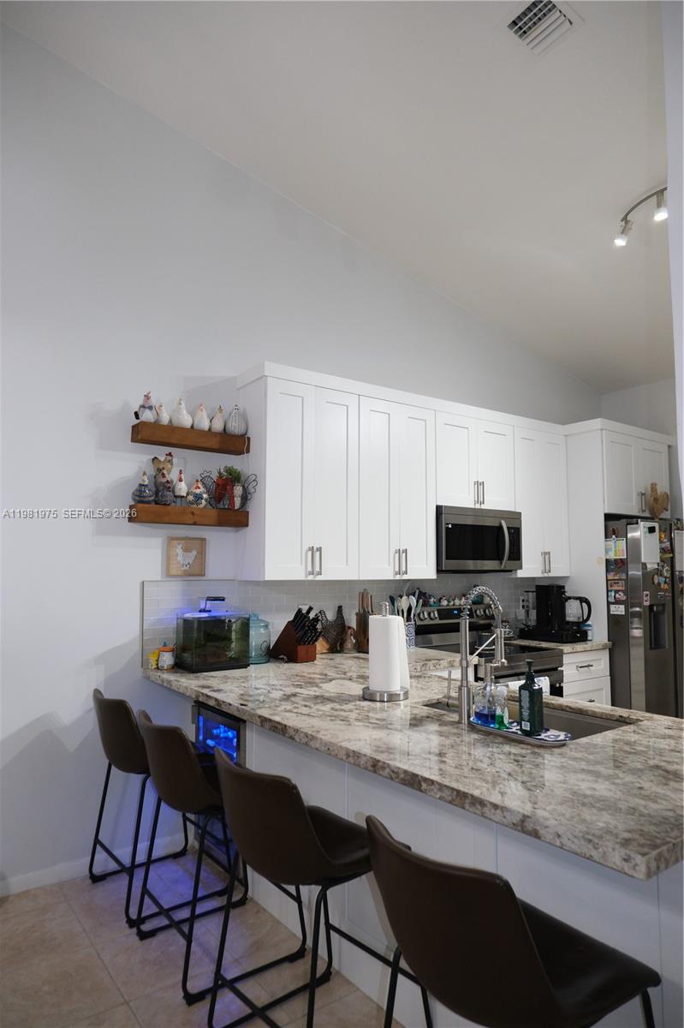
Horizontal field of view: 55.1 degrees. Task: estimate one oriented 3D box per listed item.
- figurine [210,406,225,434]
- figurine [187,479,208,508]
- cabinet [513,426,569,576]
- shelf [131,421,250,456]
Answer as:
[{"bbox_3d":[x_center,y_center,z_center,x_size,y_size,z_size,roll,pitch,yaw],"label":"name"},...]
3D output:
[{"bbox_3d":[-0.665,-0.500,3.513,0.071,0.165,0.085,4,-6,-34],"label":"figurine"},{"bbox_3d":[-0.748,-0.106,3.398,0.105,0.156,0.111,2,-5,-20],"label":"figurine"},{"bbox_3d":[1.351,-0.065,4.853,0.602,1.056,0.325,4,-6,-36],"label":"cabinet"},{"bbox_3d":[-0.778,-0.387,3.427,0.600,0.080,0.140,4,-6,-36],"label":"shelf"}]

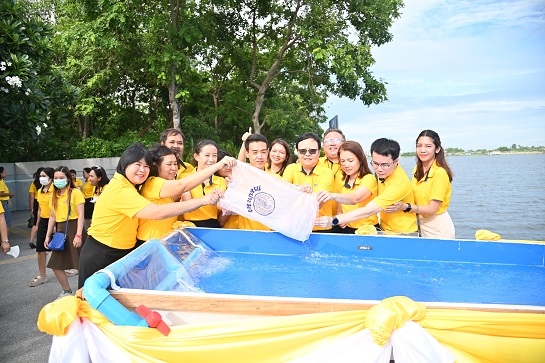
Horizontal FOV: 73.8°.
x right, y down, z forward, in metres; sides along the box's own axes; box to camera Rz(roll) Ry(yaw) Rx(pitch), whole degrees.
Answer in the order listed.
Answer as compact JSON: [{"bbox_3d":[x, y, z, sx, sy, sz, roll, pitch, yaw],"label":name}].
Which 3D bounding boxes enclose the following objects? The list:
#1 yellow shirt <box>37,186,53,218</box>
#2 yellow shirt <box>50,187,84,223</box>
[{"bbox_3d":[-3.043,0.285,4.930,0.410,0.460,0.240,0,4,24],"label":"yellow shirt"},{"bbox_3d":[-2.461,0.276,4.360,0.430,0.450,0.250,-1,3,9],"label":"yellow shirt"}]

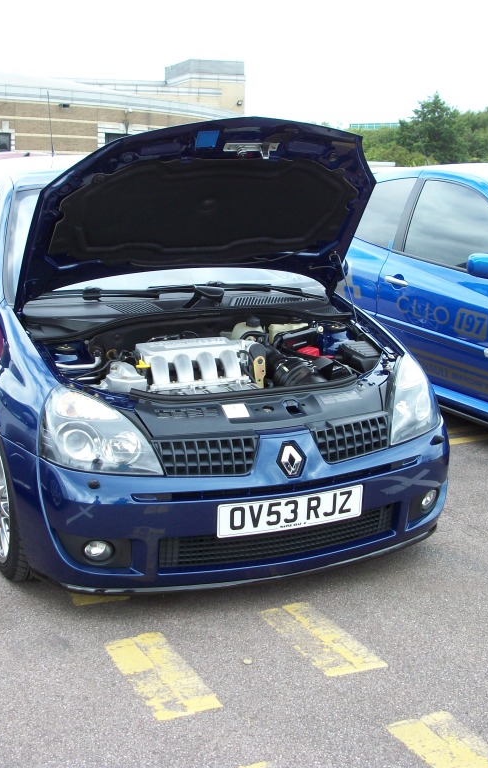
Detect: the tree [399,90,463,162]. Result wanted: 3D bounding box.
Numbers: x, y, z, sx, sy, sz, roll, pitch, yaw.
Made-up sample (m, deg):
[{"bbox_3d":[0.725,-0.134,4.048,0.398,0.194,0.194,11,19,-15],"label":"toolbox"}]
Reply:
[{"bbox_3d":[9.960,-12.594,55.000,3.800,6.000,3.800,-4,12,-19],"label":"tree"}]

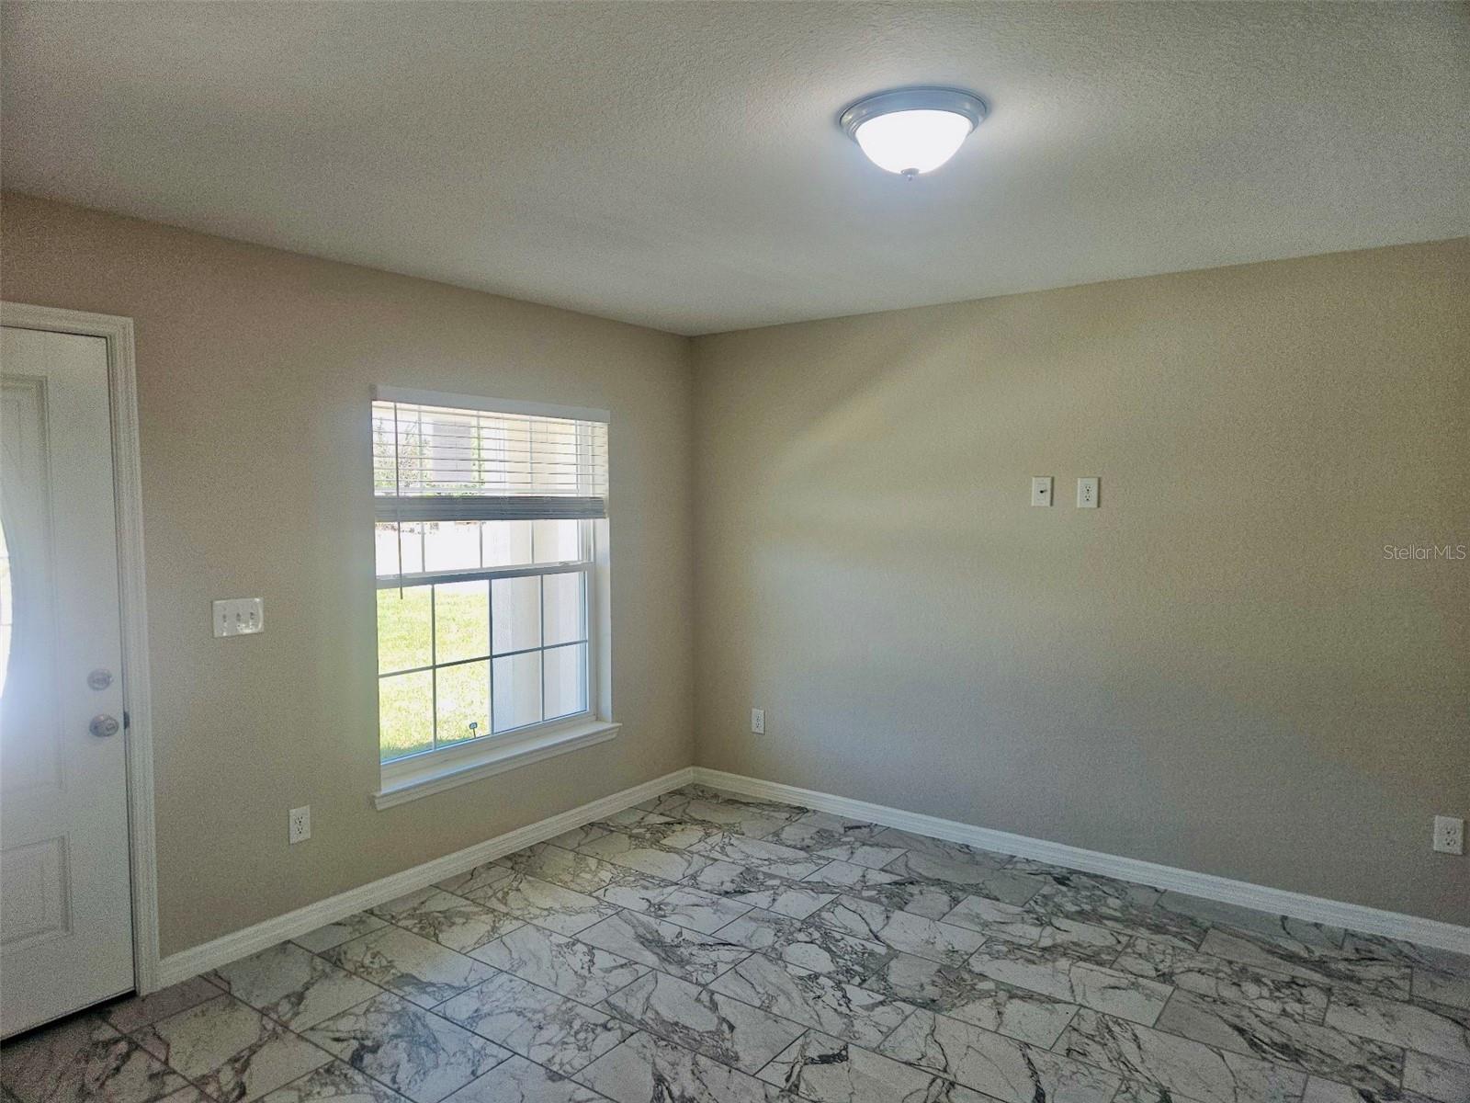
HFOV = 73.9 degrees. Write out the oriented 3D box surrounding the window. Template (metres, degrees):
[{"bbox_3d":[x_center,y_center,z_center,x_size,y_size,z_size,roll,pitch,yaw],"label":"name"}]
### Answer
[{"bbox_3d":[-1.029,0.152,4.308,0.140,1.625,1.377,2,4,36],"label":"window"}]

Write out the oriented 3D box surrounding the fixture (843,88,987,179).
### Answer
[{"bbox_3d":[0.405,-0.918,2.224,0.330,0.142,0.330,0,3,0],"label":"fixture"}]

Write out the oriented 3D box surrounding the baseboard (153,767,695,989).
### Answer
[{"bbox_3d":[-1.044,1.302,4.271,0.015,0.090,2.771,2,4,36],"label":"baseboard"}]

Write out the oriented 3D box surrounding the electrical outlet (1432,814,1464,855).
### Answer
[{"bbox_3d":[2.475,0.984,3.384,0.078,0.124,0.010,2,4,36],"label":"electrical outlet"}]

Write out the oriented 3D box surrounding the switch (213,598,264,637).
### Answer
[{"bbox_3d":[-1.687,0.226,3.332,0.016,0.121,0.167,2,4,36],"label":"switch"}]

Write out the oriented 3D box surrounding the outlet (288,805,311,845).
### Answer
[{"bbox_3d":[-1.570,0.991,3.538,0.010,0.124,0.078,2,4,36],"label":"outlet"}]

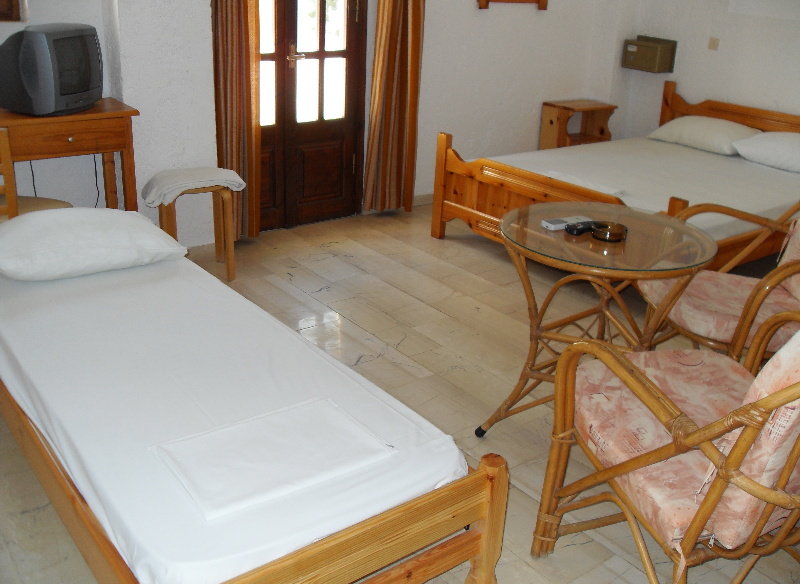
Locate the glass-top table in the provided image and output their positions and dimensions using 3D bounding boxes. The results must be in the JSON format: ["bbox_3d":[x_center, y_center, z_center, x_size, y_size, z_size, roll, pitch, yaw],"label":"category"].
[{"bbox_3d":[0.632,0.144,2.612,0.660,0.696,0.680,2,23,-1],"label":"glass-top table"}]

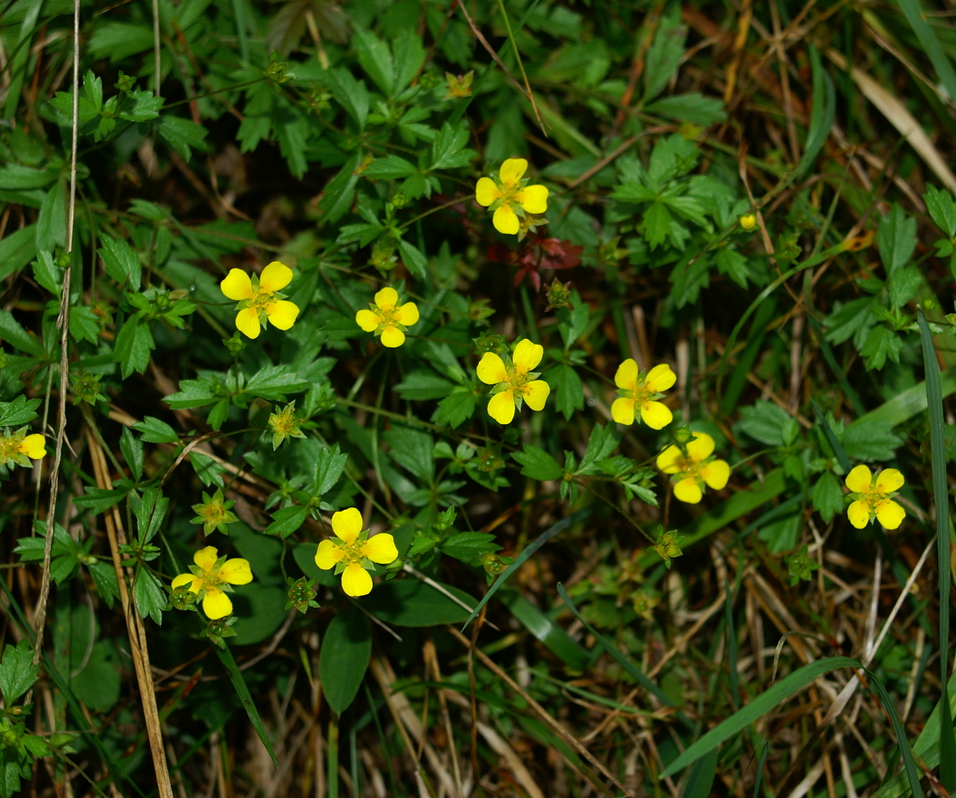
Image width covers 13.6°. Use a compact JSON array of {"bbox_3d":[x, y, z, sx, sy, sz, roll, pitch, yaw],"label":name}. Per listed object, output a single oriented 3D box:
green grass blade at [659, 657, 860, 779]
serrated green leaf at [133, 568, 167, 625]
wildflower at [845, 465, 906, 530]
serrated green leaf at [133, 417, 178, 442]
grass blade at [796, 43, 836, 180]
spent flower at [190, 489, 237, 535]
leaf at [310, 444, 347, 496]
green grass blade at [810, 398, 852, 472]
[{"bbox_3d":[0.039,0.044,0.555,0.033,0.007,0.005,-30,70,-12],"label":"green grass blade"},{"bbox_3d":[-0.045,0.027,0.547,0.005,0.003,0.009,-17,68,-7],"label":"serrated green leaf"},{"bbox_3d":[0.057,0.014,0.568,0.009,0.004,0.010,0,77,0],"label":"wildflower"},{"bbox_3d":[-0.041,0.004,0.512,0.006,0.002,0.003,24,67,11],"label":"serrated green leaf"},{"bbox_3d":[0.045,-0.039,0.538,0.004,0.003,0.020,8,64,4],"label":"grass blade"},{"bbox_3d":[-0.033,0.014,0.506,0.006,0.003,0.006,0,75,0],"label":"spent flower"},{"bbox_3d":[-0.019,0.009,0.508,0.004,0.002,0.008,21,67,9],"label":"leaf"},{"bbox_3d":[0.046,0.005,0.516,0.001,0.002,0.011,-25,68,-11],"label":"green grass blade"}]

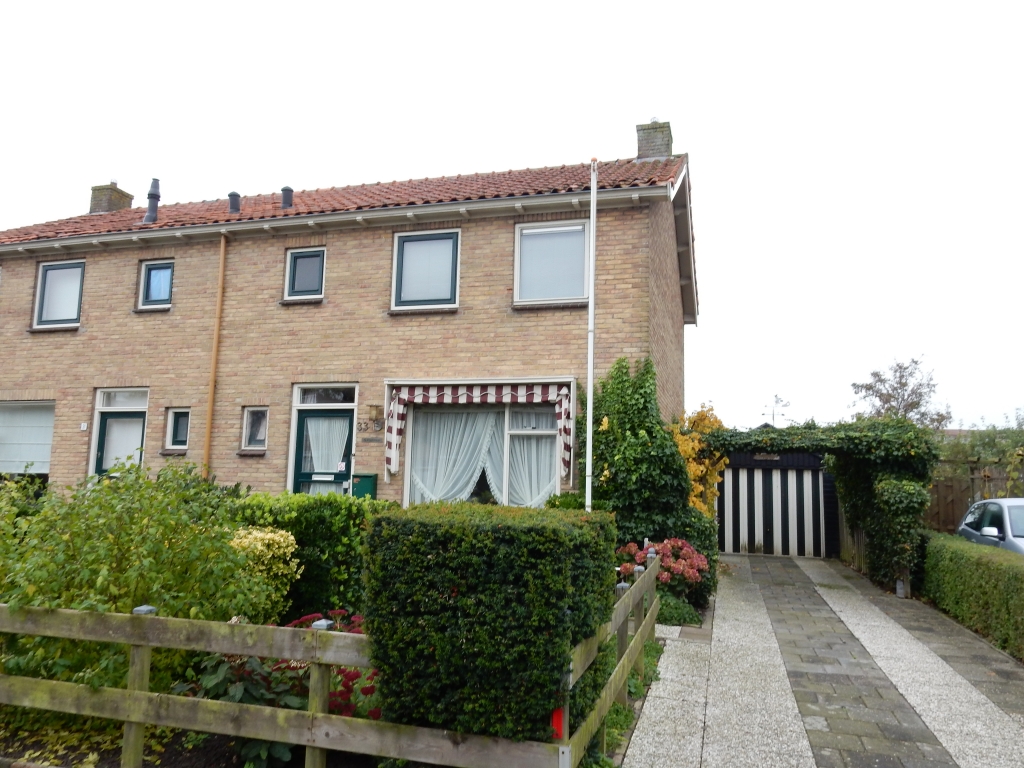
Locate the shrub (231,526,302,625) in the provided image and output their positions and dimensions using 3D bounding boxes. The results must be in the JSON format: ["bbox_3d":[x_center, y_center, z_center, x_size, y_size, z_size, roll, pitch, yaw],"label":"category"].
[{"bbox_3d":[-2.063,1.677,6.051,0.720,0.990,0.720,-1,-8,16],"label":"shrub"}]

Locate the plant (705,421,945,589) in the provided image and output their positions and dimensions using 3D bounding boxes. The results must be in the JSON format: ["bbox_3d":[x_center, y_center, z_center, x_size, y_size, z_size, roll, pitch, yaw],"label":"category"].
[{"bbox_3d":[4.531,1.831,11.272,3.391,2.470,1.950,-1,-8,16],"label":"plant"}]

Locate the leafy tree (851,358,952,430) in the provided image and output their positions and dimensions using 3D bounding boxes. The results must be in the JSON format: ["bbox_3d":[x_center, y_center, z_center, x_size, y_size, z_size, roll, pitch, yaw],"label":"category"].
[{"bbox_3d":[10.675,1.841,20.267,3.000,4.981,3.000,-1,-8,16],"label":"leafy tree"}]

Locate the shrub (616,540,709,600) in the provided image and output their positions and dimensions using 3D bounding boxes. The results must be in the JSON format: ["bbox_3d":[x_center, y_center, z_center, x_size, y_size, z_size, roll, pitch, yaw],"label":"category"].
[{"bbox_3d":[1.638,2.140,8.242,1.207,0.850,0.950,-1,-8,16],"label":"shrub"}]

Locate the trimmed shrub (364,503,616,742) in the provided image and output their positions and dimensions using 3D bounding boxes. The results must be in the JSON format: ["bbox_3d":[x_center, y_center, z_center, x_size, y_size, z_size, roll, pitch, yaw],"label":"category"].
[{"bbox_3d":[-0.037,1.335,3.902,0.960,1.310,1.410,-1,-8,16],"label":"trimmed shrub"}]

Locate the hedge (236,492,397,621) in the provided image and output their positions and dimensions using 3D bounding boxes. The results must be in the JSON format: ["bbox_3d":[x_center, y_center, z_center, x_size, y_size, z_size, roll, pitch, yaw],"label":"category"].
[{"bbox_3d":[-1.869,1.677,7.045,1.507,1.250,0.800,-1,-8,16],"label":"hedge"}]

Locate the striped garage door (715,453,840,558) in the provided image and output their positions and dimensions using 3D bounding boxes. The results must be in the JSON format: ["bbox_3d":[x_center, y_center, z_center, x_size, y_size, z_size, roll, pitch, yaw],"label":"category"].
[{"bbox_3d":[5.682,2.725,16.146,2.475,2.095,0.160,-1,-8,16],"label":"striped garage door"}]

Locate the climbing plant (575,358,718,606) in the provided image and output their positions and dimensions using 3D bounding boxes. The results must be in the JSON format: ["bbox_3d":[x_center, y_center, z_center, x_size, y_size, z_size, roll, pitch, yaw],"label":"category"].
[{"bbox_3d":[1.671,1.173,9.044,1.833,2.970,1.050,-1,-8,16],"label":"climbing plant"}]

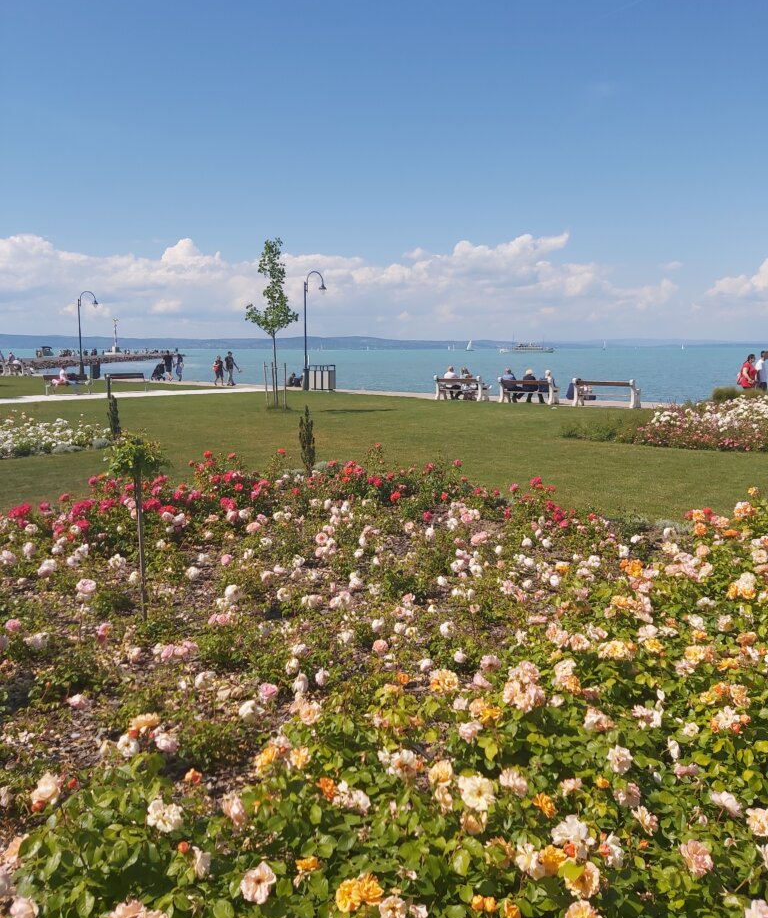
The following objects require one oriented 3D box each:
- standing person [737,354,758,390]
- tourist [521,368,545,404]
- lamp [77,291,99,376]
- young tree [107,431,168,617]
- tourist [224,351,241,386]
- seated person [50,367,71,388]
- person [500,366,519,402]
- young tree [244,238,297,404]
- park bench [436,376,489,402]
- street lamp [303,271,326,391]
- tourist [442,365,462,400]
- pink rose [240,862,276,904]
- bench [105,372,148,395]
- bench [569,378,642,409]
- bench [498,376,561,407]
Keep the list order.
[{"bbox_3d":[10.299,-2.113,21.822,0.550,1.680,0.500,5,10,31],"label":"standing person"},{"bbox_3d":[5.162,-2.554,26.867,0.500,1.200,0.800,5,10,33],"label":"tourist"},{"bbox_3d":[-18.573,-7.772,48.488,0.340,5.370,1.510,6,10,35],"label":"lamp"},{"bbox_3d":[-1.459,0.420,4.627,0.360,1.150,0.360,0,8,0],"label":"young tree"},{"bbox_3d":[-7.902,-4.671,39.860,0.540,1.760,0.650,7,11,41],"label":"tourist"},{"bbox_3d":[-13.691,-3.534,32.528,0.750,0.840,0.600,-5,10,-33],"label":"seated person"},{"bbox_3d":[4.562,-2.663,27.814,0.520,1.220,0.800,5,10,33],"label":"person"},{"bbox_3d":[-3.570,-4.263,24.352,1.700,5.300,1.650,0,8,0],"label":"young tree"},{"bbox_3d":[2.851,-2.632,28.426,2.030,0.910,0.630,5,10,33],"label":"park bench"},{"bbox_3d":[-3.168,-5.835,35.099,0.340,5.350,1.510,6,10,35],"label":"street lamp"},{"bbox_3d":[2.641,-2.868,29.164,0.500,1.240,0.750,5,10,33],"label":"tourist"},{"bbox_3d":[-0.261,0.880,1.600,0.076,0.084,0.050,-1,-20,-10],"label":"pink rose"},{"bbox_3d":[-10.951,-3.188,32.677,1.700,0.800,0.650,-7,11,-40],"label":"bench"},{"bbox_3d":[7.396,-2.203,25.639,2.050,0.930,0.680,5,10,33],"label":"bench"},{"bbox_3d":[5.028,-2.378,26.663,2.030,0.910,0.630,5,10,33],"label":"bench"}]

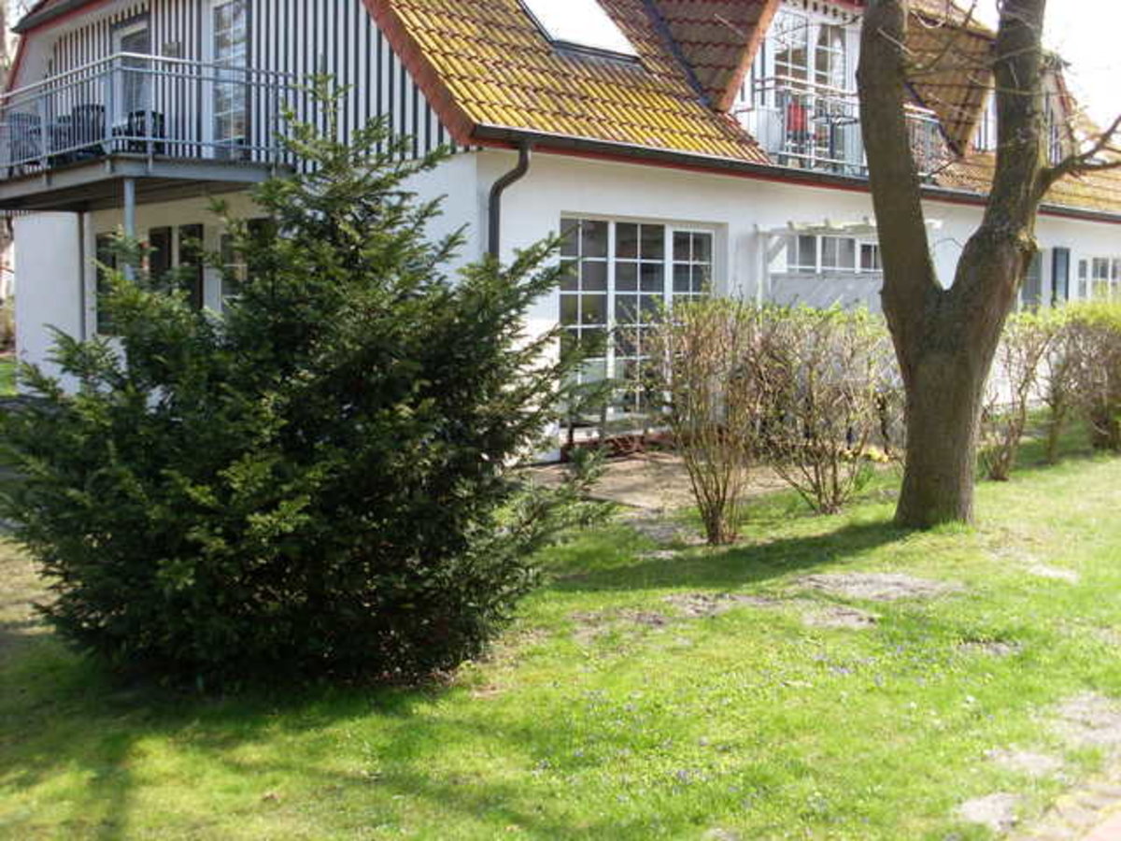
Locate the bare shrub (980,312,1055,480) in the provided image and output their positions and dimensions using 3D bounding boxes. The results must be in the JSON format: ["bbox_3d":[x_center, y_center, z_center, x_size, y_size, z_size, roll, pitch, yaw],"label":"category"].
[{"bbox_3d":[3.984,-0.211,10.900,0.780,1.470,0.750,2,6,20],"label":"bare shrub"}]

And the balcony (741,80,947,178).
[{"bbox_3d":[3.366,-3.325,14.640,3.600,1.000,0.700,-5,8,-44],"label":"balcony"}]

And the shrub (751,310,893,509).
[{"bbox_3d":[1.984,-0.077,9.250,1.030,1.540,0.950,1,6,12],"label":"shrub"}]

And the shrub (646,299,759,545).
[{"bbox_3d":[0.956,0.006,8.200,0.750,1.610,0.750,1,6,7],"label":"shrub"}]

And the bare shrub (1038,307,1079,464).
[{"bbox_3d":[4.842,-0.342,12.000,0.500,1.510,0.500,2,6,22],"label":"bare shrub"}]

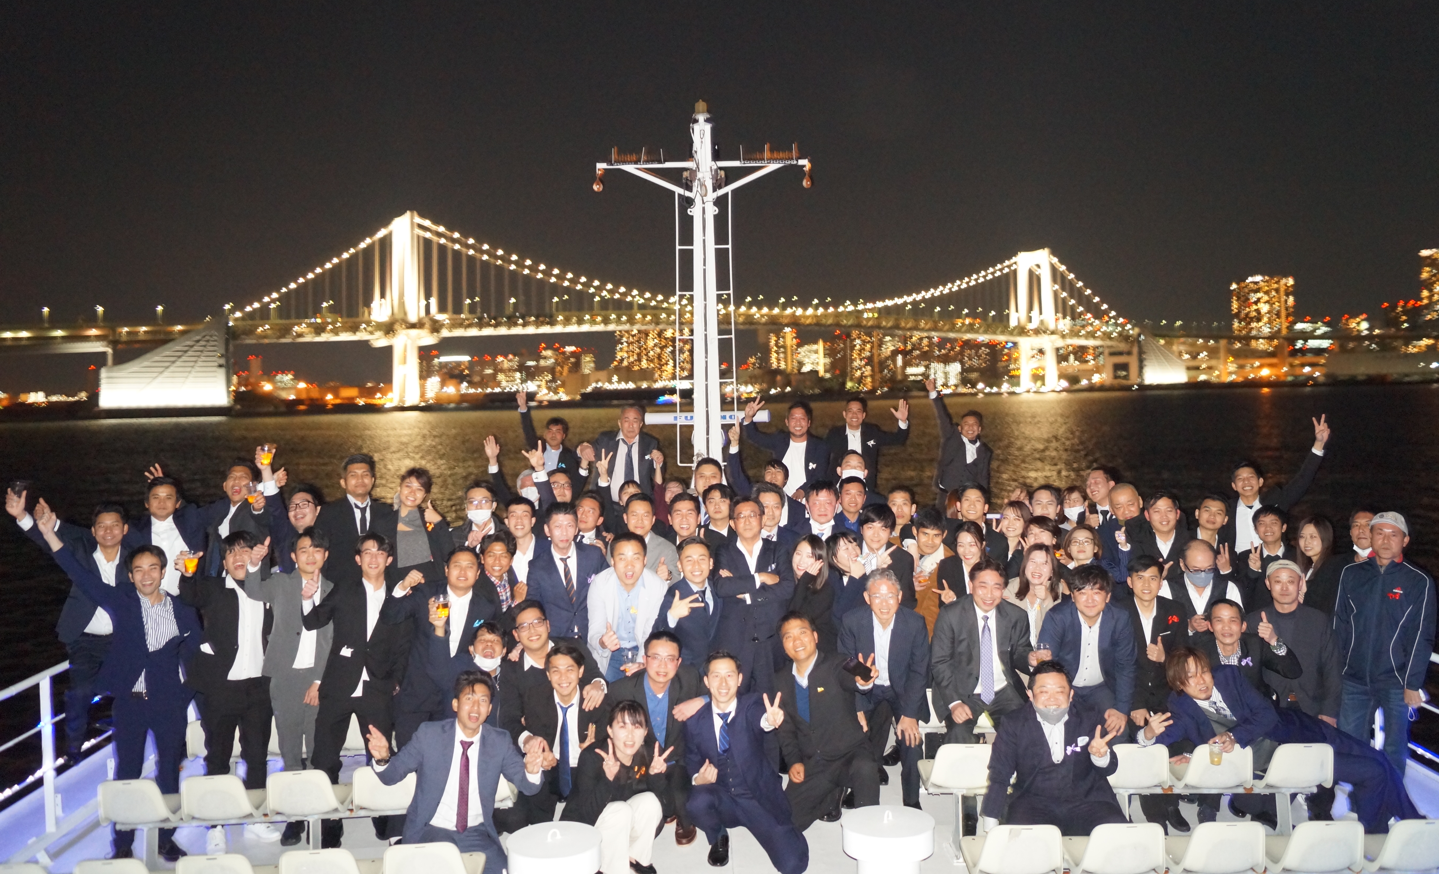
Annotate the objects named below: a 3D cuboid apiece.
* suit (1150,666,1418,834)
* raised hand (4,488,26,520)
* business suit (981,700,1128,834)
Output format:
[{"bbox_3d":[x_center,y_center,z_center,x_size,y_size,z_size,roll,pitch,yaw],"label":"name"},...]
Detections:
[{"bbox_3d":[3.048,1.741,5.750,1.430,0.550,0.480,29,1,-6],"label":"suit"},{"bbox_3d":[-4.281,0.403,6.550,0.110,0.180,0.100,-21,6,-23],"label":"raised hand"},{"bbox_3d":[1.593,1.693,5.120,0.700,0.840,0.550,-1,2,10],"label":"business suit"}]

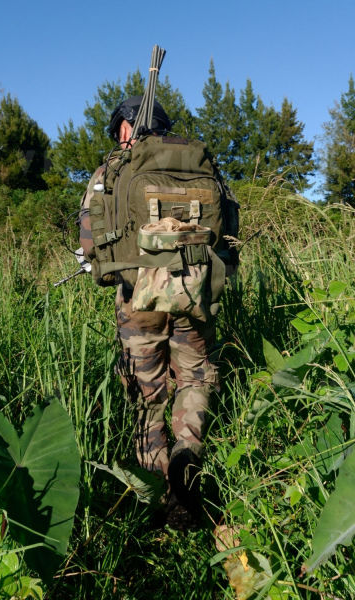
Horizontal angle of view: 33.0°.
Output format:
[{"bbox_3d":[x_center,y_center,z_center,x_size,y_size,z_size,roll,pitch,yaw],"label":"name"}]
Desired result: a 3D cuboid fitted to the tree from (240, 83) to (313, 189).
[{"bbox_3d":[4.774,-7.288,29.160,3.900,6.300,3.700,0,10,0],"label":"tree"}]

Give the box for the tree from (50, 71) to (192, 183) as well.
[{"bbox_3d":[-2.633,-7.282,28.144,6.770,6.660,5.420,0,10,0],"label":"tree"}]

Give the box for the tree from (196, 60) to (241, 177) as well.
[{"bbox_3d":[1.991,-7.777,29.070,2.620,7.300,2.620,0,10,0],"label":"tree"}]

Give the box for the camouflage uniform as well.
[{"bbox_3d":[-0.070,0.125,2.566,0.620,1.400,0.450,-1,11,-7],"label":"camouflage uniform"}]

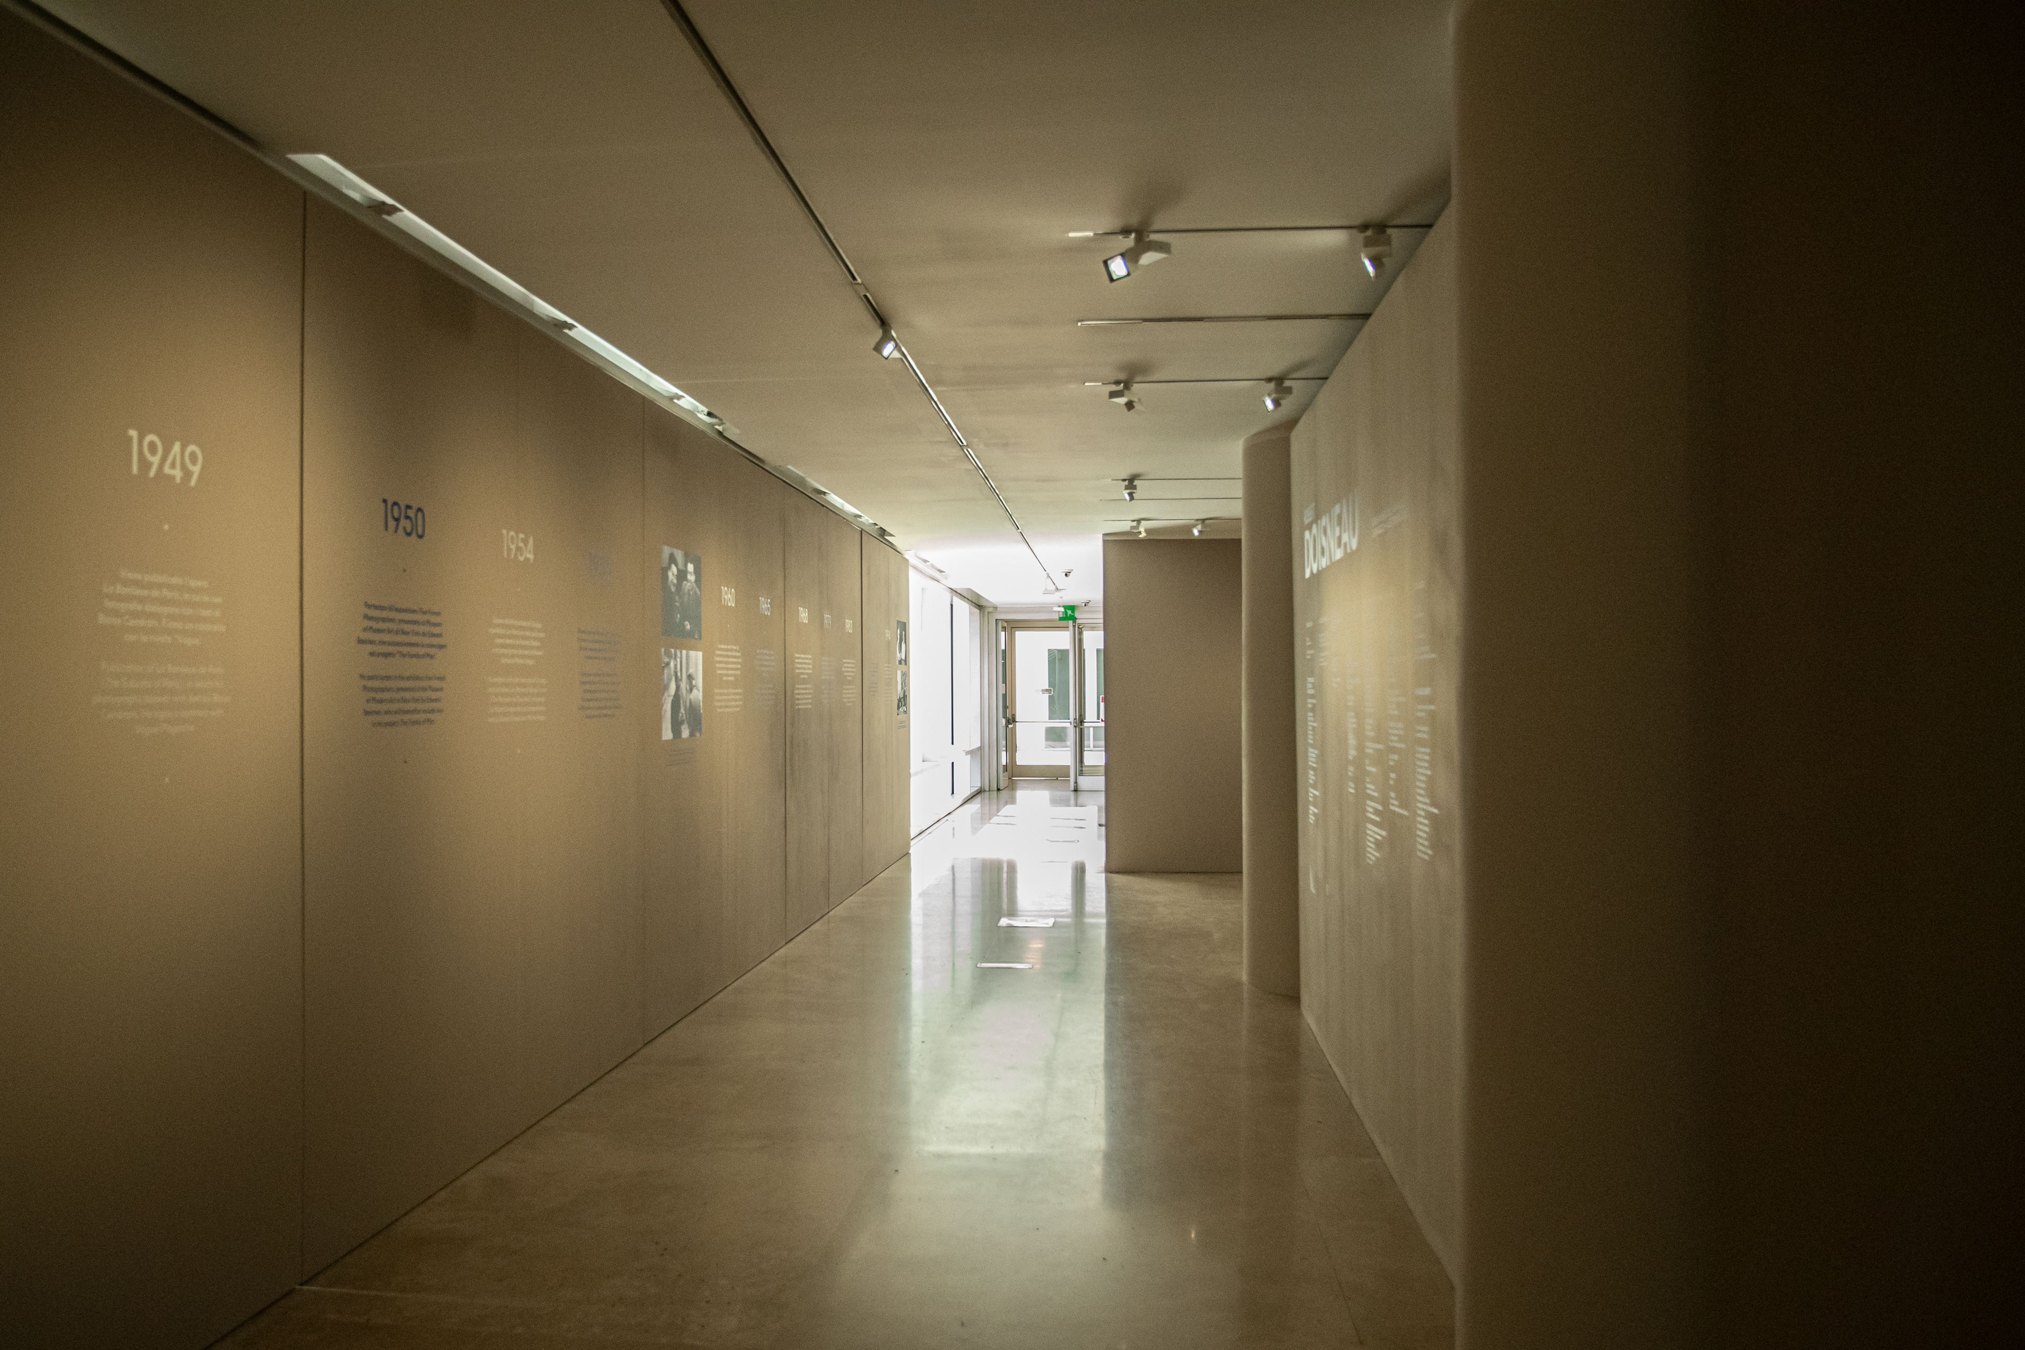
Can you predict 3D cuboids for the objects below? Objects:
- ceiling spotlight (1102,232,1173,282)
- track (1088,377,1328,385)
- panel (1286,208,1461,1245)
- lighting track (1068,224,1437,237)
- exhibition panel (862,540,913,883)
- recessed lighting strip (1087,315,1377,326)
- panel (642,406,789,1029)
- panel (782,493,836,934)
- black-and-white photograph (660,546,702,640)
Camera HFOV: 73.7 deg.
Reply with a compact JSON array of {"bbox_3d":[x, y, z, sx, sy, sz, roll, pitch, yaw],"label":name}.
[{"bbox_3d":[0.355,-1.187,3.833,0.130,0.135,0.170,-1,-1,36],"label":"ceiling spotlight"},{"bbox_3d":[0.812,-1.245,5.733,1.040,0.030,0.035,0,-1,5],"label":"track"},{"bbox_3d":[1.283,0.179,4.847,0.060,2.827,3.557,0,-1,5],"label":"panel"},{"bbox_3d":[0.681,-1.275,3.868,1.041,0.030,0.035,0,-1,5],"label":"lighting track"},{"bbox_3d":[-1.131,0.296,12.025,0.060,2.855,2.411,0,-1,5],"label":"exhibition panel"},{"bbox_3d":[0.748,-1.260,4.793,1.031,0.040,0.065,0,-1,5],"label":"recessed lighting strip"},{"bbox_3d":[-1.541,0.218,7.155,0.060,2.855,2.479,0,-1,5],"label":"panel"},{"bbox_3d":[-1.383,0.248,9.037,0.060,2.855,1.307,0,-1,5],"label":"panel"},{"bbox_3d":[-1.567,-0.382,6.454,0.015,0.413,0.572,0,-1,5],"label":"black-and-white photograph"}]

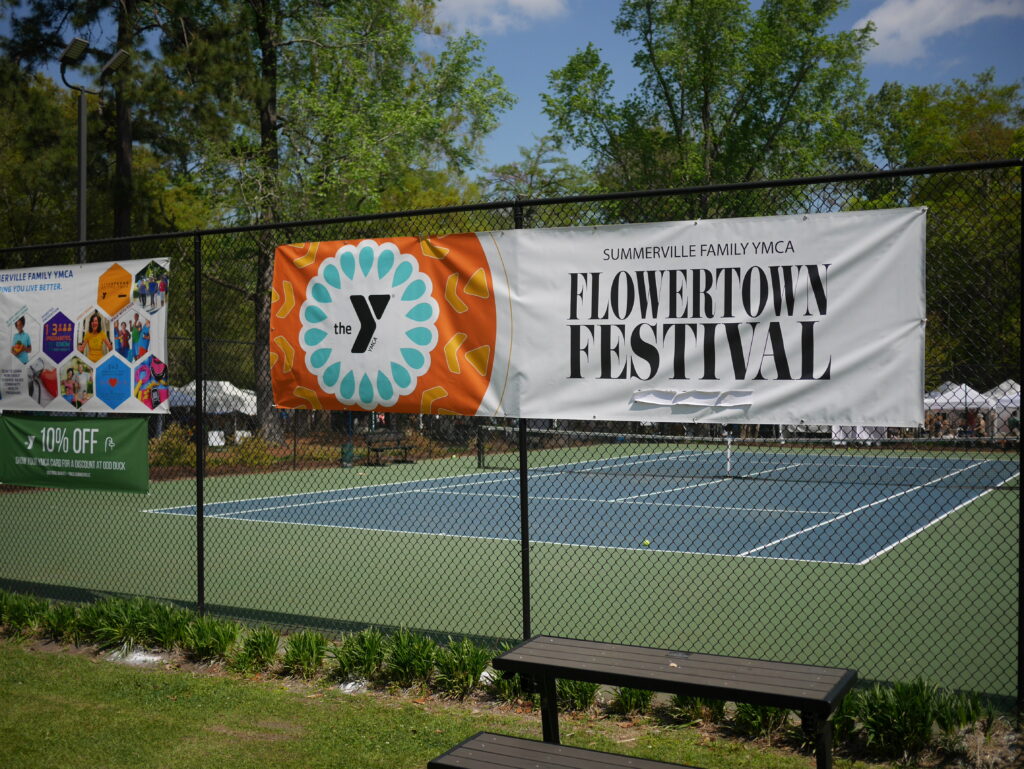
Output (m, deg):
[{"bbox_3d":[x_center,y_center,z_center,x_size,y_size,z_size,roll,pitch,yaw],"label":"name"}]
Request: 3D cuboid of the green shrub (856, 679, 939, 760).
[{"bbox_3d":[2.092,1.817,6.432,0.430,0.370,0.430,0,0,29],"label":"green shrub"}]

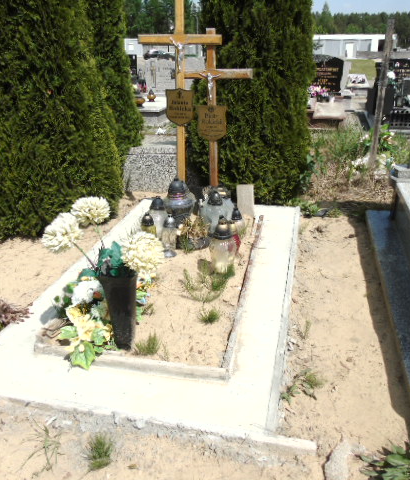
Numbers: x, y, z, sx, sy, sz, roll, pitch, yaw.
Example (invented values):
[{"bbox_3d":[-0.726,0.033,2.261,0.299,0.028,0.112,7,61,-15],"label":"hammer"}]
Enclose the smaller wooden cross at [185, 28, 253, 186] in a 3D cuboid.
[{"bbox_3d":[0.060,-0.832,3.320,0.531,1.245,0.080,3,23,12],"label":"smaller wooden cross"}]

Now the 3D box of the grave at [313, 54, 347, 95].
[{"bbox_3d":[2.248,-3.085,8.579,0.754,0.669,0.170,4,23,12],"label":"grave"}]

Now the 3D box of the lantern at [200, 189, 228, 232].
[{"bbox_3d":[0.059,-0.190,3.026,0.190,0.271,0.190,0,23,0],"label":"lantern"}]

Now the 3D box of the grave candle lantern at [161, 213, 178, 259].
[{"bbox_3d":[-0.205,-0.025,2.672,0.079,0.247,0.079,4,23,12],"label":"grave candle lantern"}]

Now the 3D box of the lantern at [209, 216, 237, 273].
[{"bbox_3d":[0.101,0.018,2.495,0.143,0.301,0.143,4,23,12],"label":"lantern"}]

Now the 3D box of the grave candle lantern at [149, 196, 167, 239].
[{"bbox_3d":[-0.289,-0.138,2.907,0.109,0.274,0.109,0,23,0],"label":"grave candle lantern"}]

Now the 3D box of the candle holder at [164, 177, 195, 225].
[{"bbox_3d":[-0.173,-0.272,3.184,0.216,0.304,0.216,0,23,0],"label":"candle holder"}]

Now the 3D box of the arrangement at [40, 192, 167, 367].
[{"bbox_3d":[-0.396,0.171,1.863,0.400,0.550,0.360,4,23,12],"label":"arrangement"}]

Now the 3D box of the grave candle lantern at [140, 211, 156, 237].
[{"bbox_3d":[-0.350,-0.074,2.874,0.086,0.184,0.086,4,23,12],"label":"grave candle lantern"}]

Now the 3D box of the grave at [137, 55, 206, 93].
[{"bbox_3d":[-0.570,-3.175,8.923,1.157,0.651,0.170,4,23,12],"label":"grave"}]

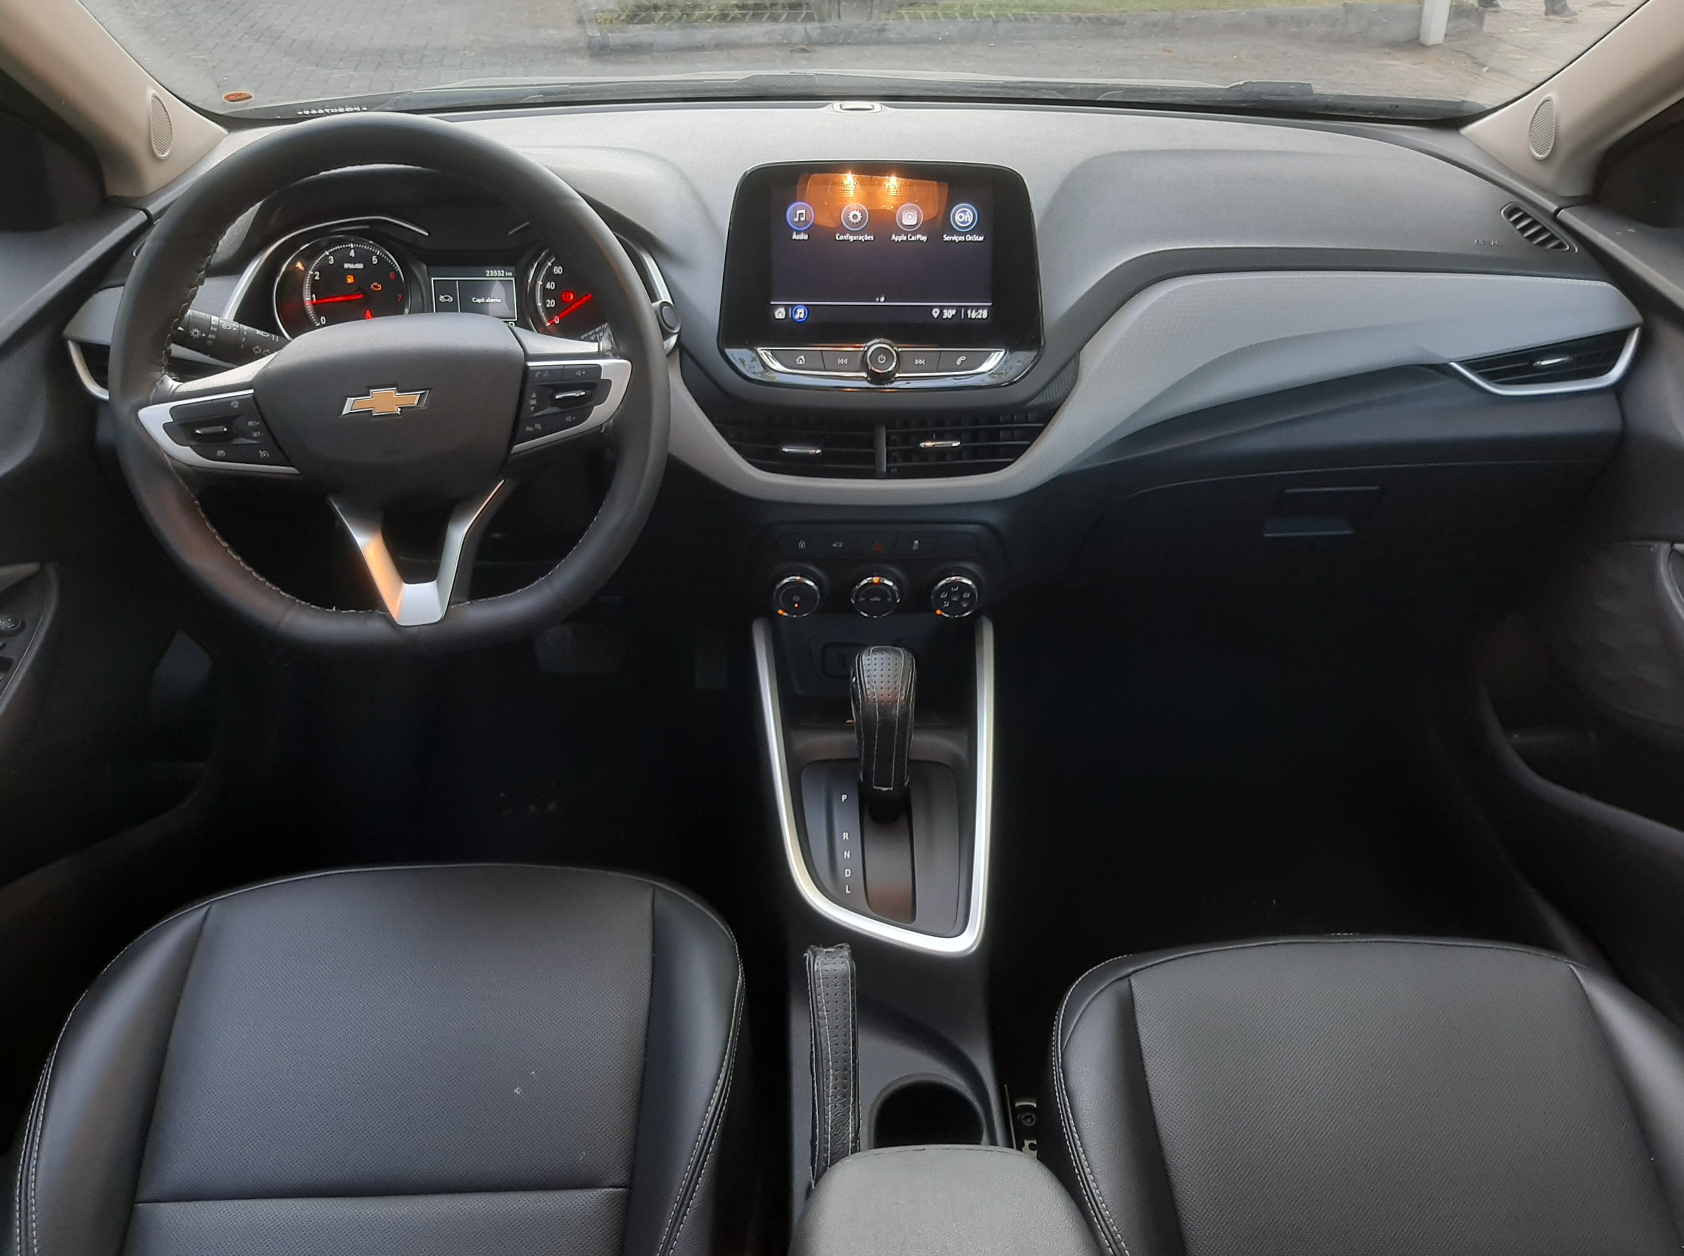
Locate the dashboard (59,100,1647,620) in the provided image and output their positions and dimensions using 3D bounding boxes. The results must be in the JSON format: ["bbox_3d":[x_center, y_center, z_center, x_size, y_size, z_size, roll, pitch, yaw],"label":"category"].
[{"bbox_3d":[0.020,-0.266,1.229,1.400,0.390,0.460,-1,31,-2],"label":"dashboard"}]

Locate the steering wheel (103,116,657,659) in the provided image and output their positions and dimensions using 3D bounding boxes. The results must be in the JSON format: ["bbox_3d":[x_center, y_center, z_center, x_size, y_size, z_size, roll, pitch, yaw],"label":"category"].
[{"bbox_3d":[-0.303,-0.163,0.903,0.370,0.358,0.100,-6,9,-3],"label":"steering wheel"}]

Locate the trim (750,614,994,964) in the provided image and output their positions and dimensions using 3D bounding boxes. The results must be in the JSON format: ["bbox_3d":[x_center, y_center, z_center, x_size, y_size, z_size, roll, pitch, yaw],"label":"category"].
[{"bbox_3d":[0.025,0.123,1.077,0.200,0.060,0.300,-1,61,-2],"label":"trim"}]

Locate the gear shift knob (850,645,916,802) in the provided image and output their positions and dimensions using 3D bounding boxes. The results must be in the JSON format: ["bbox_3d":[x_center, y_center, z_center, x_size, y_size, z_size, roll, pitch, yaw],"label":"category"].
[{"bbox_3d":[0.033,0.074,1.045,0.050,0.120,0.055,-1,19,-2],"label":"gear shift knob"}]

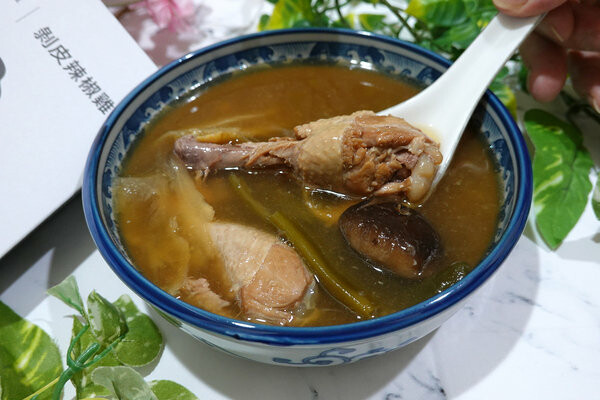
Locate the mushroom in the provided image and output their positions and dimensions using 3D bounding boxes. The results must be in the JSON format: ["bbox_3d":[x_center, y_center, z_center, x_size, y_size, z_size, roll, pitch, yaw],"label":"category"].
[{"bbox_3d":[0.039,0.016,0.270,0.041,0.026,0.046,-36,55,-27],"label":"mushroom"}]

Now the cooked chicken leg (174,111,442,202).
[{"bbox_3d":[0.002,-0.022,0.295,0.121,0.039,0.041,4,47,6],"label":"cooked chicken leg"}]

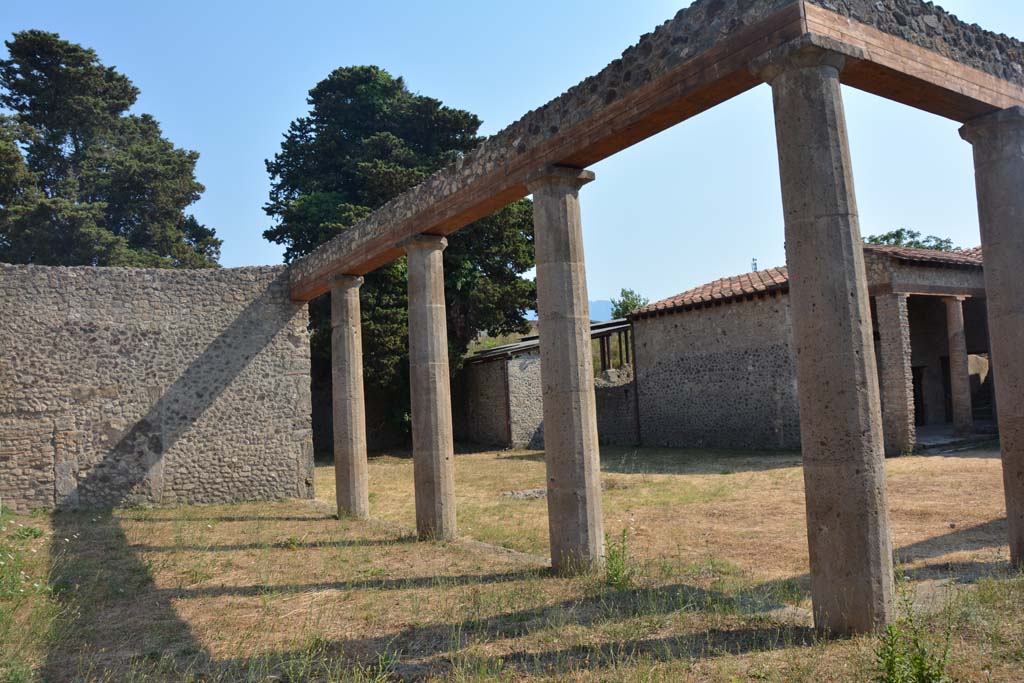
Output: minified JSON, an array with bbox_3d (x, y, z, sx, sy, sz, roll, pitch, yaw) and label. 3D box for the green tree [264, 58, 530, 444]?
[{"bbox_3d":[-5.878,-4.593,42.000,15.300,20.600,14.500,-3,-6,0],"label":"green tree"}]

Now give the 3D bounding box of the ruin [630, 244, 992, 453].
[{"bbox_3d":[11.454,0.846,29.504,7.500,6.300,12.300,1,-7,-33],"label":"ruin"}]

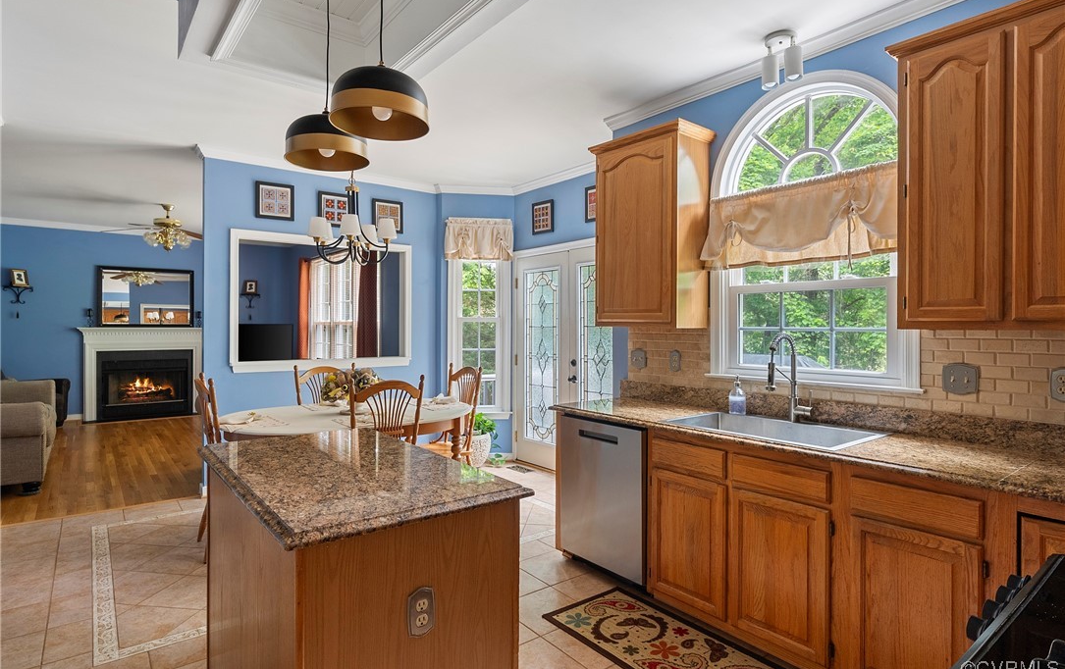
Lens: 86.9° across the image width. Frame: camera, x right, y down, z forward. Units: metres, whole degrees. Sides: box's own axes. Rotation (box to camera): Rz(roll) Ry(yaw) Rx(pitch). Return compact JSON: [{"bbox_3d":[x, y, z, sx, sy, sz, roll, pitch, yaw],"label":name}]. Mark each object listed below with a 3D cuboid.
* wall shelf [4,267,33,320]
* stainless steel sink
[{"bbox_3d":[-6.955,-0.550,7.610,0.300,0.660,0.140,0,1,-39],"label":"wall shelf"},{"bbox_3d":[1.049,0.523,2.523,0.520,0.215,0.790,0,1,-39],"label":"stainless steel sink"}]

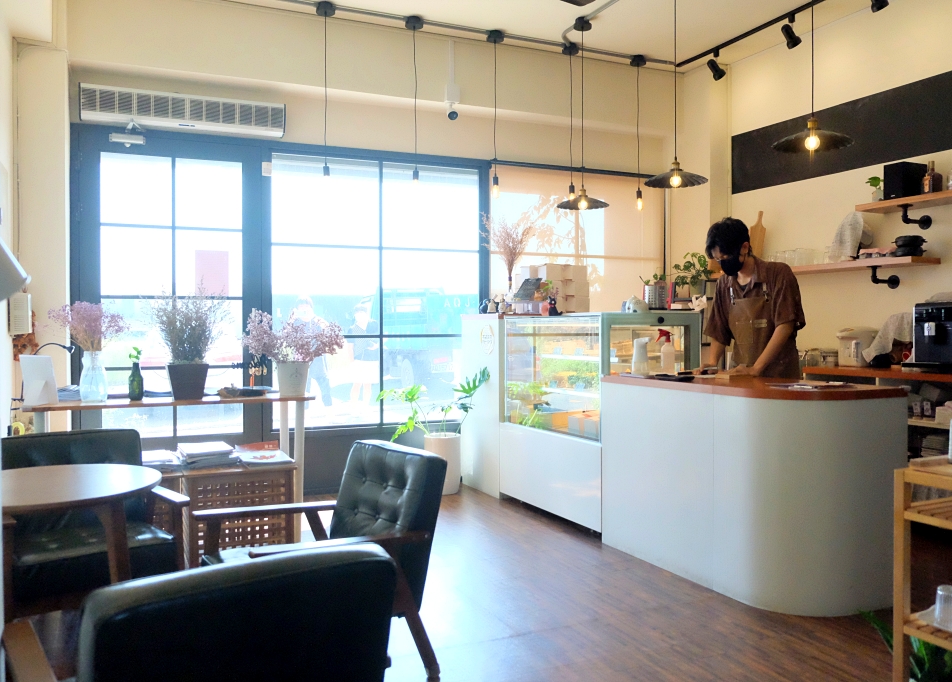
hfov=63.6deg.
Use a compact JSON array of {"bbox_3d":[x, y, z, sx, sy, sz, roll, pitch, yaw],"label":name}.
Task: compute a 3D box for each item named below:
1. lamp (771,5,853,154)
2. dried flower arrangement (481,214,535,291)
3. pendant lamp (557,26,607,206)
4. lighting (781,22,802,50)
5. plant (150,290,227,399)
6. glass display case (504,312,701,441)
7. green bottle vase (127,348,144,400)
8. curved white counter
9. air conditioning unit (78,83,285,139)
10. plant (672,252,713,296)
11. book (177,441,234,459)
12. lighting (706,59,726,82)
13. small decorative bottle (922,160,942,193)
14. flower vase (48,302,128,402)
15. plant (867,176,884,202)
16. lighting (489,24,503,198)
[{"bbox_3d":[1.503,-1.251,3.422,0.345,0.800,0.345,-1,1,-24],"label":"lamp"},{"bbox_3d":[0.226,-0.617,5.420,0.330,0.549,0.350,-1,2,-25],"label":"dried flower arrangement"},{"bbox_3d":[0.714,-1.514,5.137,0.350,1.265,0.350,-1,1,0],"label":"pendant lamp"},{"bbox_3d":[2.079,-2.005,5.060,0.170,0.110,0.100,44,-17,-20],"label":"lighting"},{"bbox_3d":[-1.341,0.026,3.580,0.340,0.500,0.320,0,1,-23],"label":"plant"},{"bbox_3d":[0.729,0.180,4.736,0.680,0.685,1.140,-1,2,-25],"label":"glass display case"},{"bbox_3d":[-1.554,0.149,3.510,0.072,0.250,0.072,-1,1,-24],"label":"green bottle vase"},{"bbox_3d":[1.204,0.630,3.576,0.570,0.890,1.320,-1,1,-26],"label":"curved white counter"},{"bbox_3d":[-1.832,-1.422,4.854,1.190,0.225,0.200,0,1,-23],"label":"air conditioning unit"},{"bbox_3d":[1.325,-0.407,4.700,0.225,0.265,0.200,-1,1,-25],"label":"plant"},{"bbox_3d":[-1.329,0.537,3.780,0.225,0.025,0.290,-1,1,-27],"label":"book"},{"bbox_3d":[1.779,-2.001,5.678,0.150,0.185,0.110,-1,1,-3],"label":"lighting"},{"bbox_3d":[2.688,-0.958,4.520,0.078,0.207,0.078,-1,1,-7],"label":"small decorative bottle"},{"bbox_3d":[-1.842,0.059,3.650,0.340,0.470,0.340,-1,1,-26],"label":"flower vase"},{"bbox_3d":[2.470,-0.929,4.740,0.100,0.170,0.100,-1,1,-27],"label":"plant"},{"bbox_3d":[0.140,-1.571,5.360,0.110,1.160,0.110,0,1,0],"label":"lighting"}]

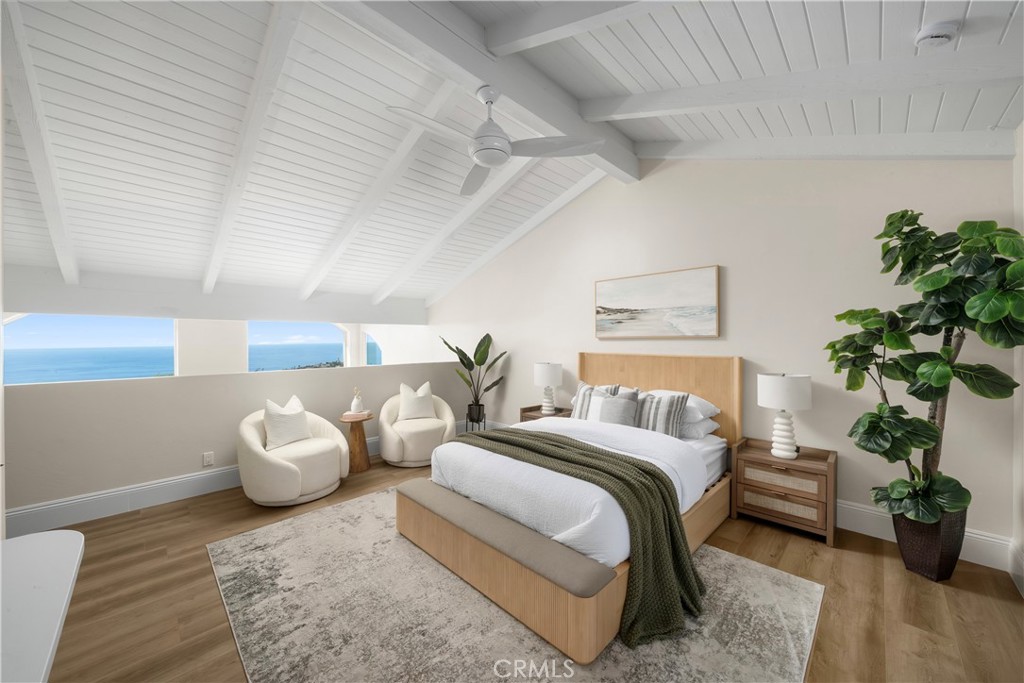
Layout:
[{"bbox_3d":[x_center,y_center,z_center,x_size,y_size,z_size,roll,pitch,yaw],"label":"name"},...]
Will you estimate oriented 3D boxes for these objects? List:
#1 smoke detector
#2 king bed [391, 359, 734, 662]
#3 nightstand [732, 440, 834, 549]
[{"bbox_3d":[1.873,-1.357,1.624,0.140,0.050,0.140,0,19,-45],"label":"smoke detector"},{"bbox_3d":[0.573,0.766,2.982,1.757,1.268,2.356,0,0,45],"label":"king bed"},{"bbox_3d":[2.149,1.147,2.929,0.620,0.590,0.370,0,1,43],"label":"nightstand"}]

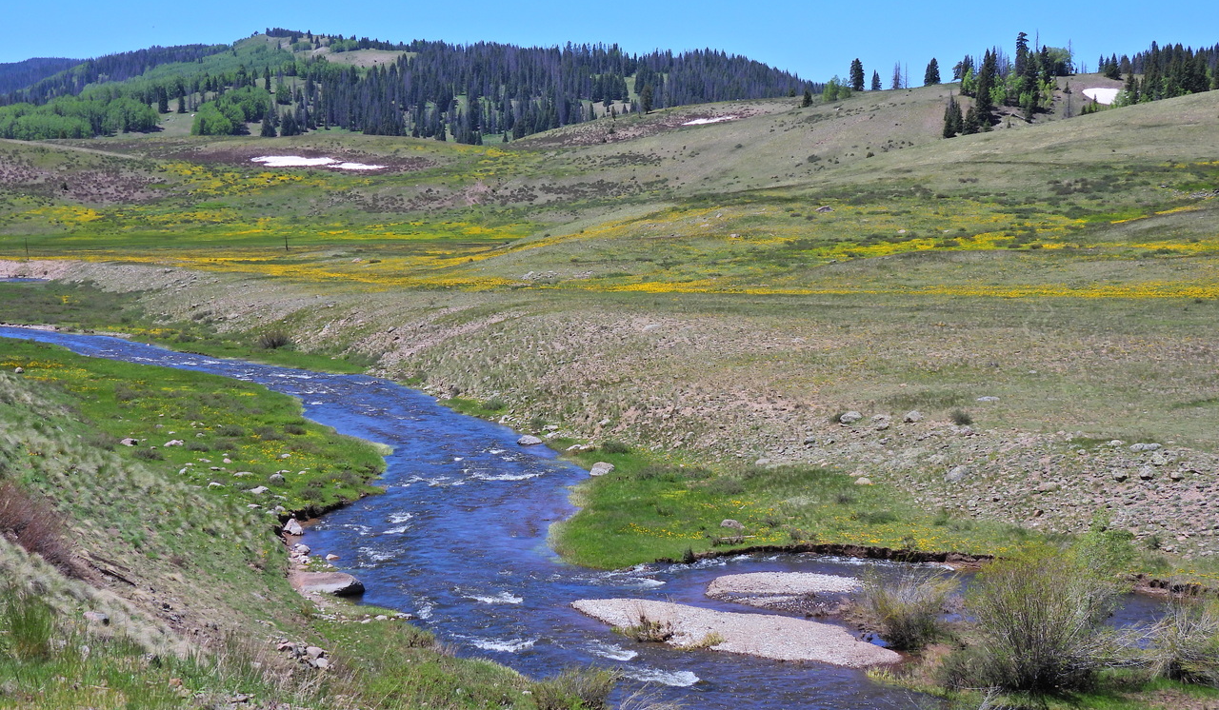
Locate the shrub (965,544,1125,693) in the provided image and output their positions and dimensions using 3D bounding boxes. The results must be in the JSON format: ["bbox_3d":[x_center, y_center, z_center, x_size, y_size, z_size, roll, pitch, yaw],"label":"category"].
[{"bbox_3d":[9.024,5.466,40.200,3.250,2.950,2.900,0,4,0],"label":"shrub"}]

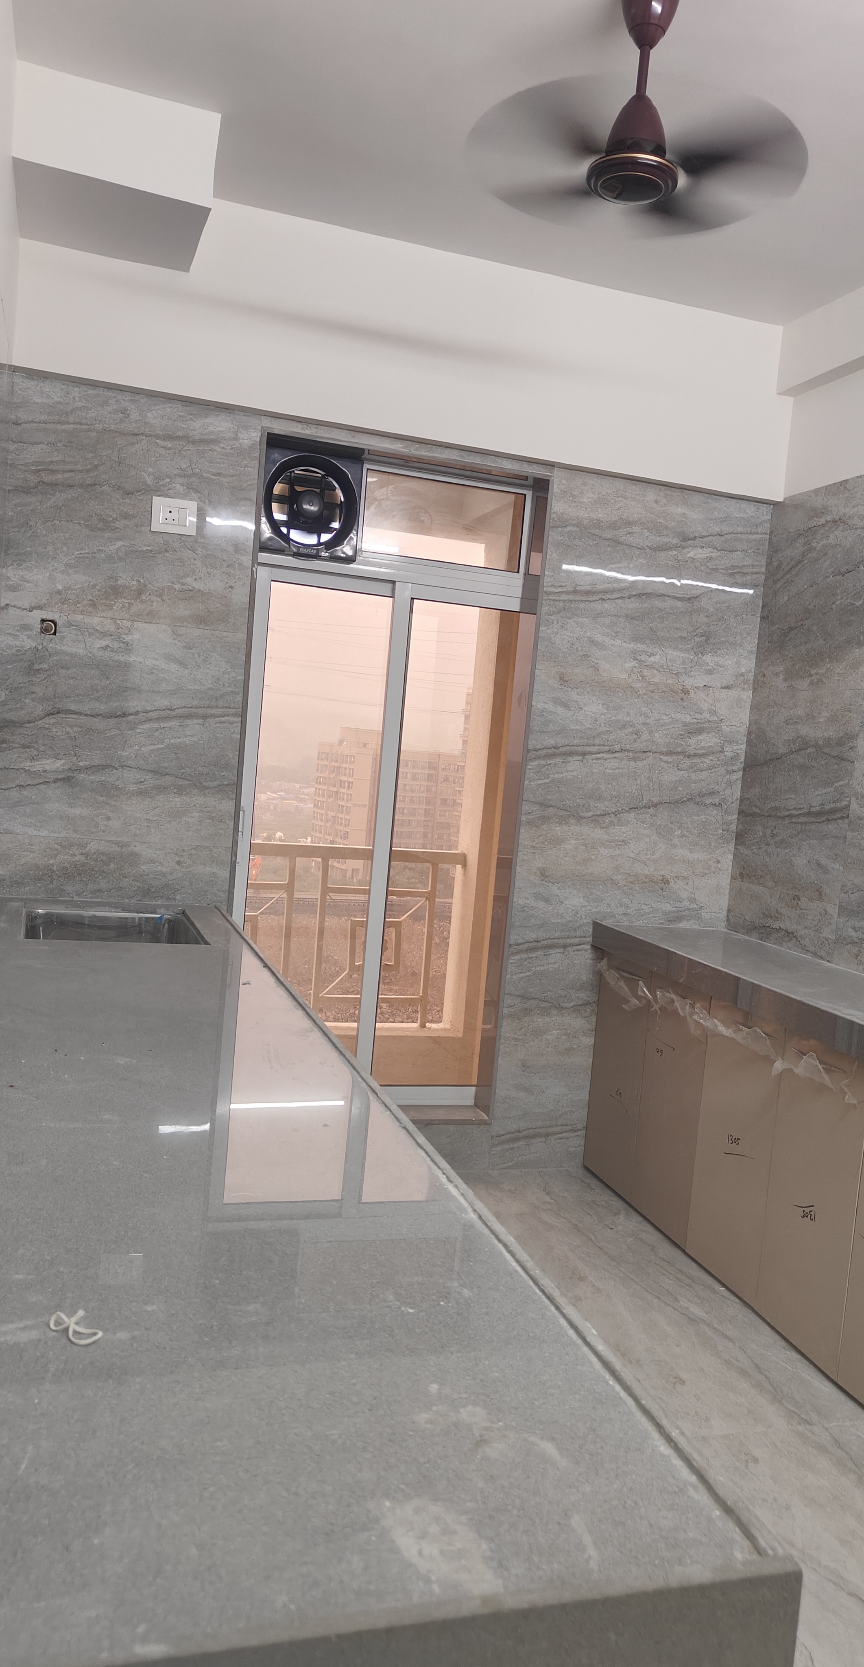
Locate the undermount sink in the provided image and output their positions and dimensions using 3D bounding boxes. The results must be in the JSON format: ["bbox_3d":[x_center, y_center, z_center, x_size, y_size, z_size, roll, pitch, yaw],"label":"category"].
[{"bbox_3d":[-0.797,0.330,2.864,0.435,0.210,0.470,3,5,-18],"label":"undermount sink"}]

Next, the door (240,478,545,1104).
[{"bbox_3d":[-0.197,-0.126,3.594,0.866,1.977,0.090,3,5,-18],"label":"door"}]

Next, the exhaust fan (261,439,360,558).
[{"bbox_3d":[-0.364,-0.967,3.418,0.287,0.305,0.140,3,5,-18],"label":"exhaust fan"}]

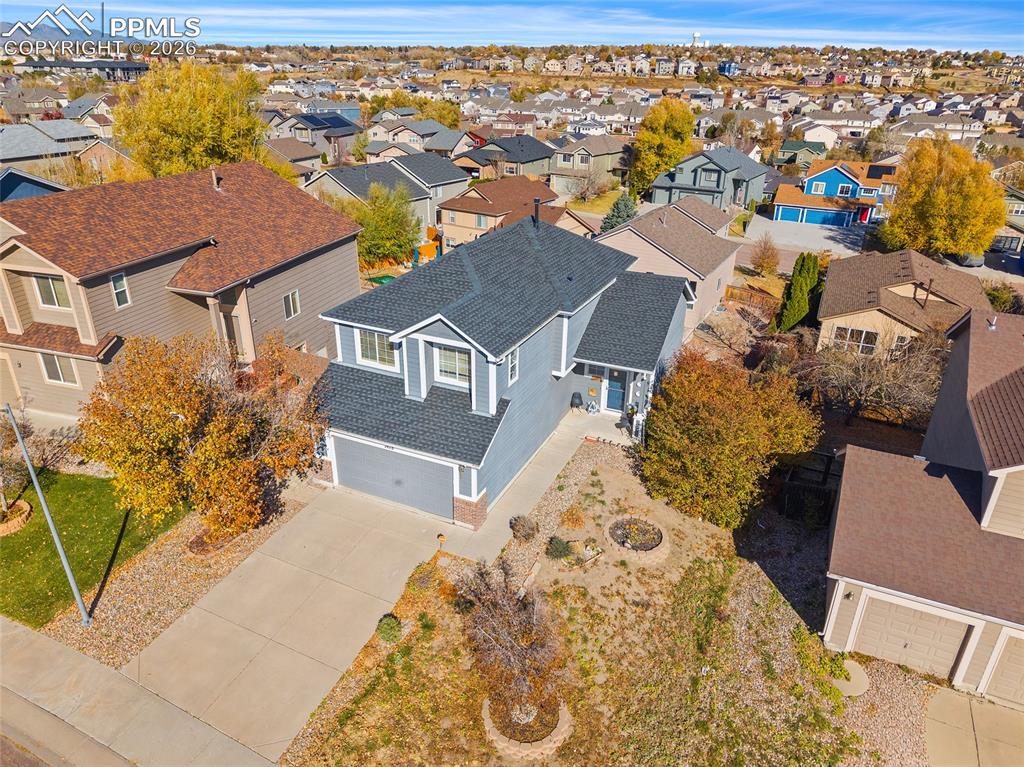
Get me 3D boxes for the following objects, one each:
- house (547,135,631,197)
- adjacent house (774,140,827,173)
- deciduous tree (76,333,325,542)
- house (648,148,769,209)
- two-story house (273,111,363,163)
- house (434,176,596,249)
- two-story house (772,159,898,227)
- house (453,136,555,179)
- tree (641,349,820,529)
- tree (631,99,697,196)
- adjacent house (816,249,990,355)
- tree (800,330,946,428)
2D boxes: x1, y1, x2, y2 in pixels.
[{"bbox_3d":[14.590,-36.800,118.900,10.200,7.700,15.550,17,29,31],"label":"house"},{"bbox_3d":[63.150,-49.050,154.460,10.600,7.900,11.600,11,27,21],"label":"adjacent house"},{"bbox_3d":[-9.890,1.920,22.550,7.200,6.300,6.900,11,28,23],"label":"deciduous tree"},{"bbox_3d":[29.710,-30.950,104.880,11.900,7.700,16.300,17,30,31],"label":"house"},{"bbox_3d":[-34.900,-45.970,131.360,12.000,7.600,12.700,14,29,27],"label":"two-story house"},{"bbox_3d":[1.320,-17.230,75.120,15.000,7.200,13.000,13,28,26],"label":"house"},{"bbox_3d":[46.880,-28.410,104.320,15.700,8.000,13.000,12,28,24],"label":"two-story house"},{"bbox_3d":[-1.220,-40.410,128.000,10.500,6.100,19.500,17,29,31],"label":"house"},{"bbox_3d":[7.810,1.560,25.510,6.300,5.100,6.200,11,28,23],"label":"tree"},{"bbox_3d":[24.010,-37.350,112.860,10.190,14.830,10.190,12,27,22],"label":"tree"},{"bbox_3d":[29.570,-6.550,53.340,11.300,6.800,16.500,11,28,23],"label":"adjacent house"},{"bbox_3d":[15.830,0.000,31.480,6.120,4.350,6.120,12,27,22],"label":"tree"}]

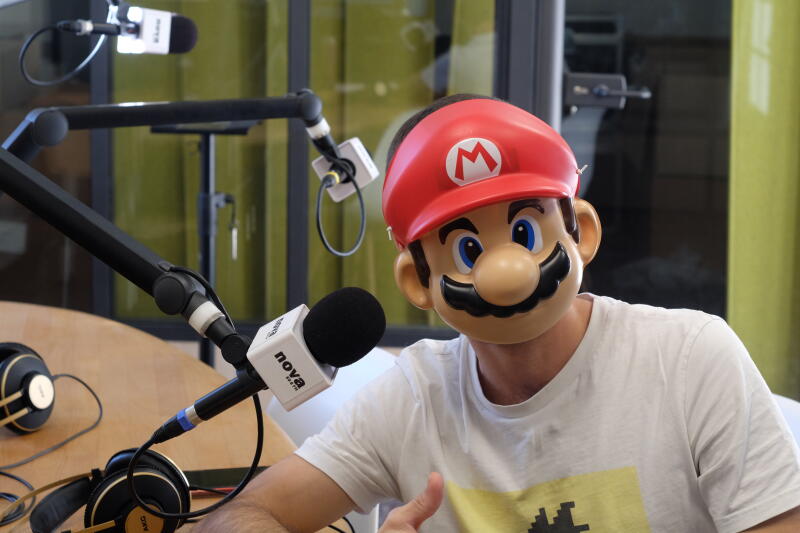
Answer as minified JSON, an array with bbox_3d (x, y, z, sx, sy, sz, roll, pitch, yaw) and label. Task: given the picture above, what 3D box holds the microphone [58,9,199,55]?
[{"bbox_3d":[-0.410,-0.352,1.760,0.073,0.073,0.250,9,11,39],"label":"microphone"}]

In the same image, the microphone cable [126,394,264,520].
[{"bbox_3d":[-0.188,0.176,1.085,0.127,0.115,0.060,0,8,-6],"label":"microphone cable"}]

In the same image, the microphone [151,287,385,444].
[{"bbox_3d":[-0.123,0.098,1.067,0.253,0.073,0.073,-30,14,14],"label":"microphone"}]

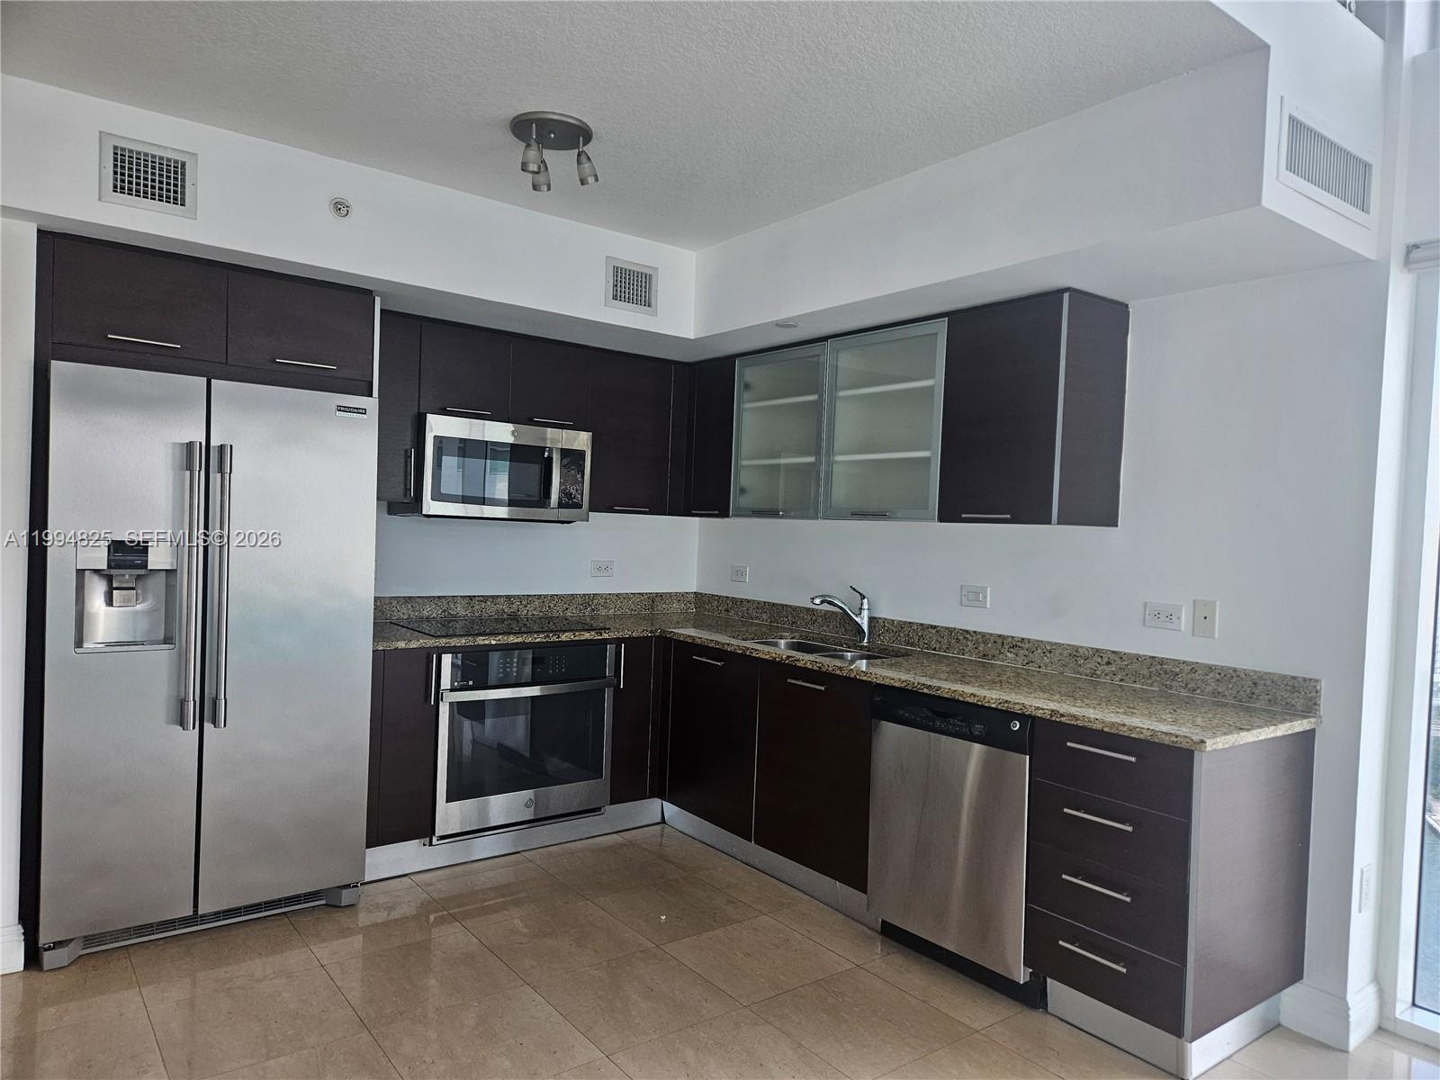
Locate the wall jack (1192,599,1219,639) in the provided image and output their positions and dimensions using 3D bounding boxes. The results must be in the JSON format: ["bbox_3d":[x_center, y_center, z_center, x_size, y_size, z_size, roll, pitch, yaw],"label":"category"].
[{"bbox_3d":[1.482,0.242,2.922,0.008,0.112,0.073,2,1,-37],"label":"wall jack"}]

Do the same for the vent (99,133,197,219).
[{"bbox_3d":[-1.652,-1.053,2.773,0.246,0.195,0.015,1,1,-37],"label":"vent"}]

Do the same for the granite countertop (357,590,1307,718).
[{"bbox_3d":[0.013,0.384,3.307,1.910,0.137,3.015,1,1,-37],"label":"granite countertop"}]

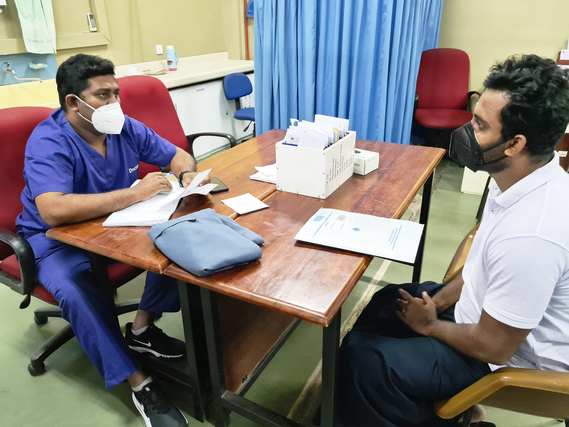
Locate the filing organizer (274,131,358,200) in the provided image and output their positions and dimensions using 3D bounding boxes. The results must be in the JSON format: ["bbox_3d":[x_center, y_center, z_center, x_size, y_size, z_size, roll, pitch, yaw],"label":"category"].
[{"bbox_3d":[0.135,-0.213,1.728,0.205,0.188,0.297,13,28,27],"label":"filing organizer"}]

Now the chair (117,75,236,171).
[{"bbox_3d":[-0.636,-0.285,2.668,0.700,1.070,0.620,11,27,23],"label":"chair"}]

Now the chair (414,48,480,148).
[{"bbox_3d":[1.558,-1.039,4.225,0.620,1.070,0.680,4,25,9],"label":"chair"}]

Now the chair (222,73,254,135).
[{"bbox_3d":[-0.262,-0.986,4.395,0.570,0.870,0.560,14,29,29],"label":"chair"}]

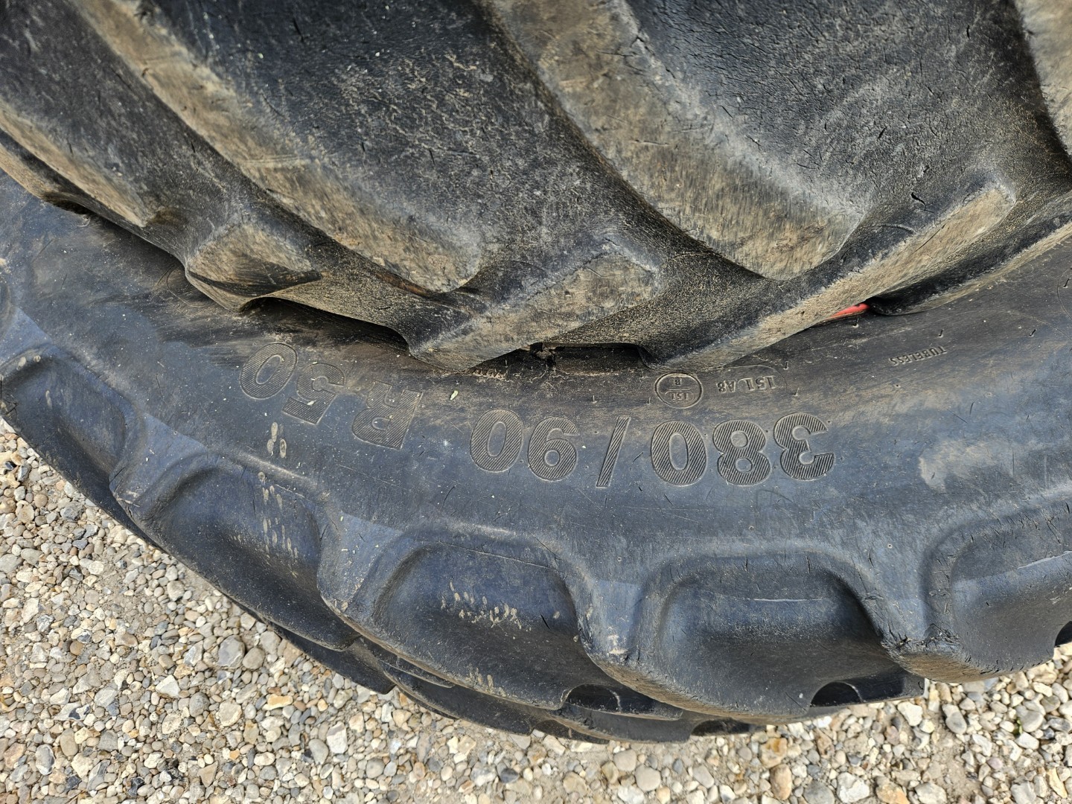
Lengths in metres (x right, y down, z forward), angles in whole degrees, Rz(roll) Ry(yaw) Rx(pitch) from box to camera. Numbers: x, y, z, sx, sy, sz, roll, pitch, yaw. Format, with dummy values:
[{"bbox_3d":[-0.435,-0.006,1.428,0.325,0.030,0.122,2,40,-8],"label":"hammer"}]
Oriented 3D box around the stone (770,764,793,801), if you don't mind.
[{"bbox_3d":[0.383,0.593,1.111,0.032,0.022,0.049,0,66,7],"label":"stone"}]

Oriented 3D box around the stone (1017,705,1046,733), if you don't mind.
[{"bbox_3d":[0.761,0.486,1.093,0.032,0.024,0.034,5,71,8],"label":"stone"}]

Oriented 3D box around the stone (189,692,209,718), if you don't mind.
[{"bbox_3d":[-0.594,0.531,1.253,0.034,0.023,0.038,-18,65,-2],"label":"stone"}]

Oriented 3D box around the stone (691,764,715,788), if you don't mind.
[{"bbox_3d":[0.265,0.591,1.126,0.021,0.014,0.037,-35,67,-9],"label":"stone"}]

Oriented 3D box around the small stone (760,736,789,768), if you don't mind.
[{"bbox_3d":[0.378,0.553,1.130,0.051,0.024,0.035,-26,66,-5],"label":"small stone"}]

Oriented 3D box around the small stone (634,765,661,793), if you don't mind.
[{"bbox_3d":[0.174,0.594,1.122,0.039,0.022,0.032,12,73,10],"label":"small stone"}]

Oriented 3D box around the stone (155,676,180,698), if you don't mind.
[{"bbox_3d":[-0.641,0.499,1.249,0.041,0.023,0.030,15,73,11],"label":"stone"}]

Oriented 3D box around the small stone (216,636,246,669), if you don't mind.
[{"bbox_3d":[-0.537,0.441,1.257,0.045,0.033,0.050,-1,71,6],"label":"small stone"}]

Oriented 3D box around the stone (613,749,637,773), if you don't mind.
[{"bbox_3d":[0.144,0.578,1.146,0.036,0.021,0.031,-10,65,2],"label":"stone"}]

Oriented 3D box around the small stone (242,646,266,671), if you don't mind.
[{"bbox_3d":[-0.503,0.460,1.275,0.036,0.024,0.038,24,71,16],"label":"small stone"}]

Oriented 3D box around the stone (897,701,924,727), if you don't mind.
[{"bbox_3d":[0.598,0.492,1.131,0.030,0.021,0.037,-30,66,-7],"label":"stone"}]

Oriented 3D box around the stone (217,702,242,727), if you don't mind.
[{"bbox_3d":[-0.534,0.546,1.240,0.041,0.026,0.038,2,66,8],"label":"stone"}]

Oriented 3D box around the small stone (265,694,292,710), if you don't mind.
[{"bbox_3d":[-0.448,0.524,1.240,0.044,0.018,0.026,1,66,7],"label":"small stone"}]

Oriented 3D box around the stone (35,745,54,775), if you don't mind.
[{"bbox_3d":[-0.849,0.618,1.231,0.026,0.018,0.049,-22,70,-1],"label":"stone"}]

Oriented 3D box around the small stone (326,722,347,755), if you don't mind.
[{"bbox_3d":[-0.334,0.563,1.191,0.032,0.022,0.046,-10,70,3],"label":"small stone"}]

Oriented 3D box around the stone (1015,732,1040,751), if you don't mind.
[{"bbox_3d":[0.749,0.517,1.084,0.026,0.012,0.018,26,76,14],"label":"stone"}]

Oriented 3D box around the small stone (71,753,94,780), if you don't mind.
[{"bbox_3d":[-0.779,0.622,1.221,0.028,0.020,0.031,-30,70,-4],"label":"small stone"}]

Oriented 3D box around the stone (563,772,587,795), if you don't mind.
[{"bbox_3d":[0.061,0.606,1.131,0.036,0.020,0.029,2,71,7],"label":"stone"}]

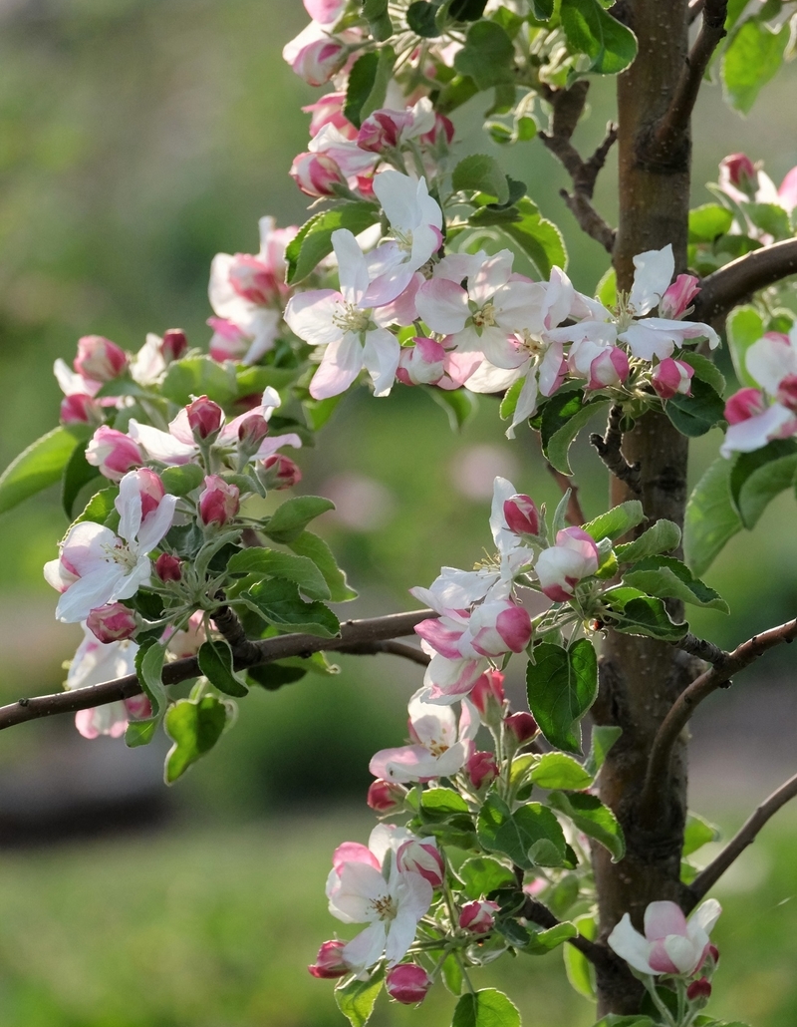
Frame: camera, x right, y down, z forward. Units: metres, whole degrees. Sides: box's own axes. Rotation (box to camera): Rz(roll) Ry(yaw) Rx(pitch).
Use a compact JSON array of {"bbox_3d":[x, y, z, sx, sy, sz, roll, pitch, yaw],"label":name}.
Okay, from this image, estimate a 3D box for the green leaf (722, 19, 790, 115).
[{"bbox_3d":[0.124,-0.155,2.500,0.022,0.034,0.010,6,0,6],"label":"green leaf"}]

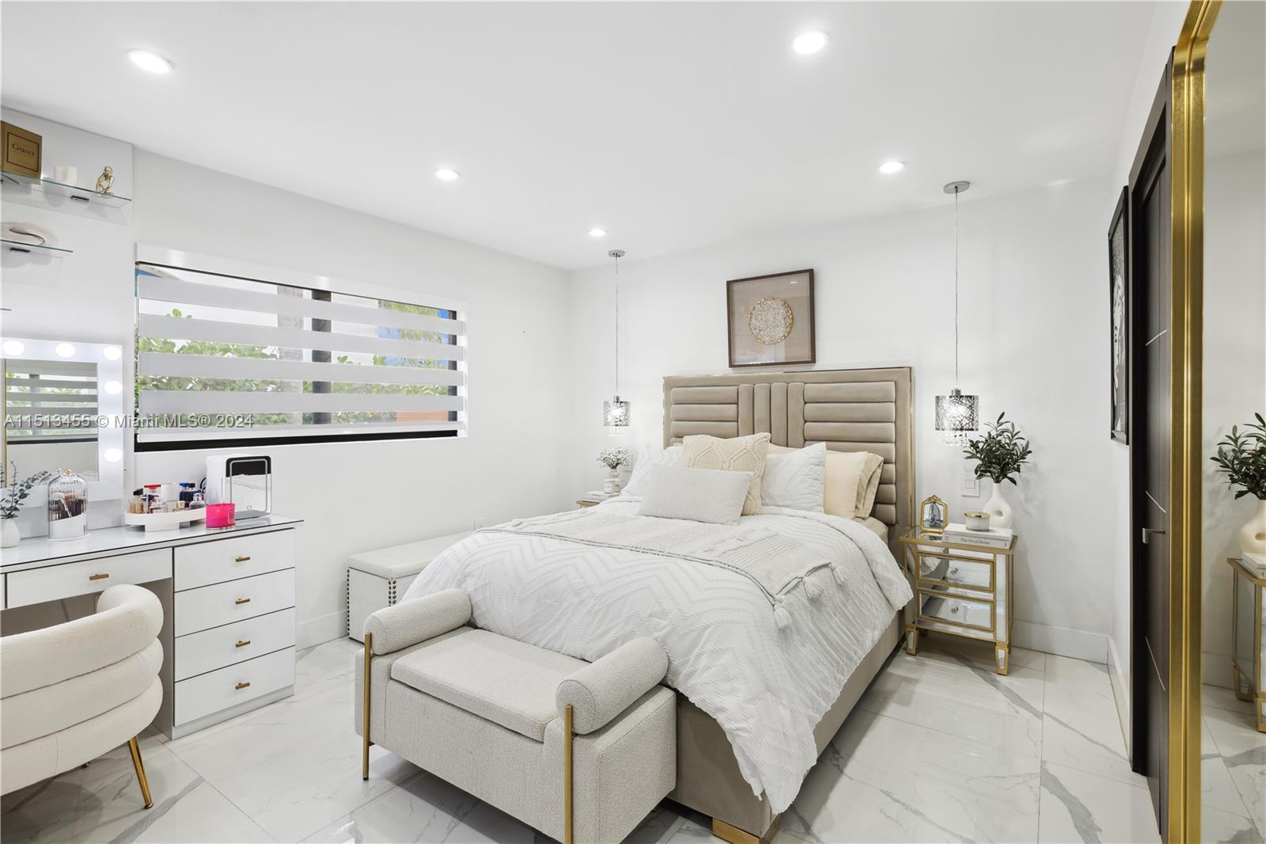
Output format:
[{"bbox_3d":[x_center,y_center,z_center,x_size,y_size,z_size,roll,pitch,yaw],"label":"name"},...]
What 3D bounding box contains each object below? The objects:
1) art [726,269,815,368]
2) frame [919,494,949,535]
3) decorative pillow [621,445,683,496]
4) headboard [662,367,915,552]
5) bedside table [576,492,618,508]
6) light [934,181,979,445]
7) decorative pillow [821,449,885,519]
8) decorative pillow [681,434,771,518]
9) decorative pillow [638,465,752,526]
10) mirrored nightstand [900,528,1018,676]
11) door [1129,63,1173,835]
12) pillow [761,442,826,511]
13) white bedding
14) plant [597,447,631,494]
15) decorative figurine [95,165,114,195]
[{"bbox_3d":[0.925,-0.682,3.797,0.610,0.610,0.040,0,1,37],"label":"art"},{"bbox_3d":[1.669,0.505,3.114,0.138,0.208,0.045,0,-7,37],"label":"frame"},{"bbox_3d":[0.283,0.325,3.742,0.660,0.430,0.160,0,-29,37],"label":"decorative pillow"},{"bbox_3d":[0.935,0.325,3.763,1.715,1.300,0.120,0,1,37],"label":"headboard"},{"bbox_3d":[-0.098,0.907,4.320,0.500,0.590,0.410,0,1,37],"label":"bedside table"},{"bbox_3d":[1.694,-0.557,2.943,0.190,1.350,0.190,0,1,37],"label":"light"},{"bbox_3d":[1.112,0.364,3.365,0.670,0.410,0.180,0,-14,37],"label":"decorative pillow"},{"bbox_3d":[0.545,0.298,3.342,0.520,0.470,0.170,0,-19,31],"label":"decorative pillow"},{"bbox_3d":[0.324,0.386,3.014,0.580,0.310,0.140,0,-26,37],"label":"decorative pillow"},{"bbox_3d":[1.724,0.912,2.970,0.505,0.590,0.410,0,1,37],"label":"mirrored nightstand"},{"bbox_3d":[1.582,0.168,1.681,0.070,2.110,0.880,0,1,37],"label":"door"},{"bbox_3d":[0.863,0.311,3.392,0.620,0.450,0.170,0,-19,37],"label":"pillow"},{"bbox_3d":[0.201,0.811,2.805,1.818,0.608,1.830,0,1,37],"label":"white bedding"},{"bbox_3d":[-0.127,0.370,4.344,0.235,0.355,0.235,-1,1,0],"label":"plant"},{"bbox_3d":[-2.238,-1.024,2.386,0.065,0.118,0.060,0,1,37],"label":"decorative figurine"}]

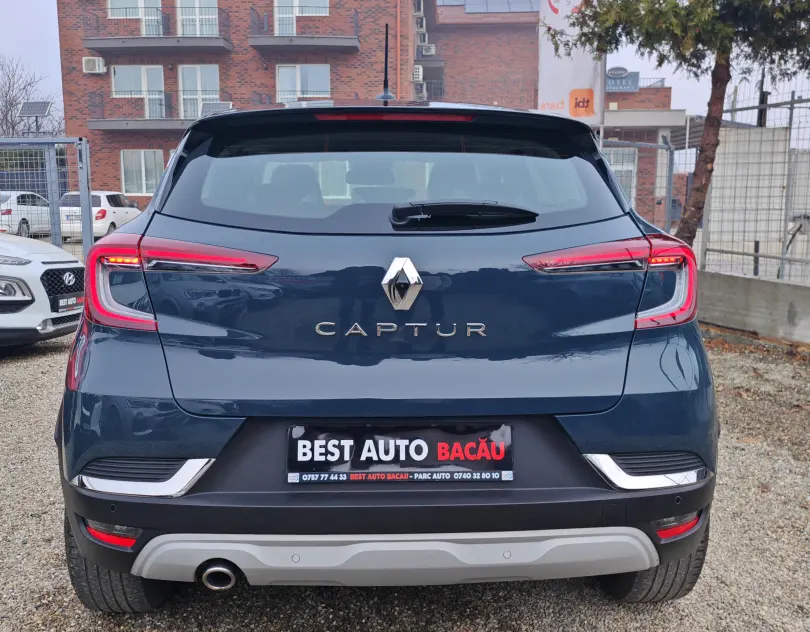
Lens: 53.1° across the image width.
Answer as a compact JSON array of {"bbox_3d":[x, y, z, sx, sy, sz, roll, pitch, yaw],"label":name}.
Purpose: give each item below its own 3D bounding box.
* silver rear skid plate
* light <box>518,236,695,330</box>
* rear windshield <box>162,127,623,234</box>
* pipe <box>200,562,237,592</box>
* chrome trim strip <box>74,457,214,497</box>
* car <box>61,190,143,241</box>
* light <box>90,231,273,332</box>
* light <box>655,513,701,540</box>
[{"bbox_3d":[-0.011,0.560,1.926,1.310,0.155,0.170,0,9,-3],"label":"silver rear skid plate"},{"bbox_3d":[0.505,-0.091,1.985,0.500,0.212,0.240,-1,10,-8],"label":"light"},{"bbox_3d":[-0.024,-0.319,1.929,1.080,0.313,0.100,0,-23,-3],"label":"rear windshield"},{"bbox_3d":[-0.440,0.608,1.950,0.082,0.068,0.140,0,9,-3],"label":"pipe"},{"bbox_3d":[-0.613,0.364,1.877,0.360,0.082,0.093,1,9,5],"label":"chrome trim strip"},{"bbox_3d":[-9.744,-3.394,27.016,1.680,1.540,4.100,1,9,5],"label":"car"},{"bbox_3d":[-0.542,-0.088,1.952,0.500,0.235,0.260,1,9,4],"label":"light"},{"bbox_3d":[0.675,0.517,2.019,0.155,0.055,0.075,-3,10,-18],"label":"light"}]

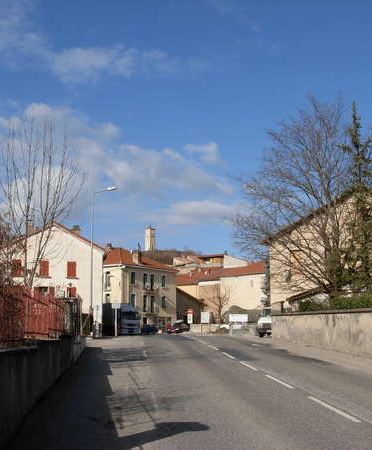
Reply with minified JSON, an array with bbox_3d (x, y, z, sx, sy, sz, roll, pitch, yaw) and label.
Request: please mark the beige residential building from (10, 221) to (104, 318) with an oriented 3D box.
[{"bbox_3d":[-15.918,6.182,75.040,10.200,11.689,11.000,4,-10,-22],"label":"beige residential building"}]

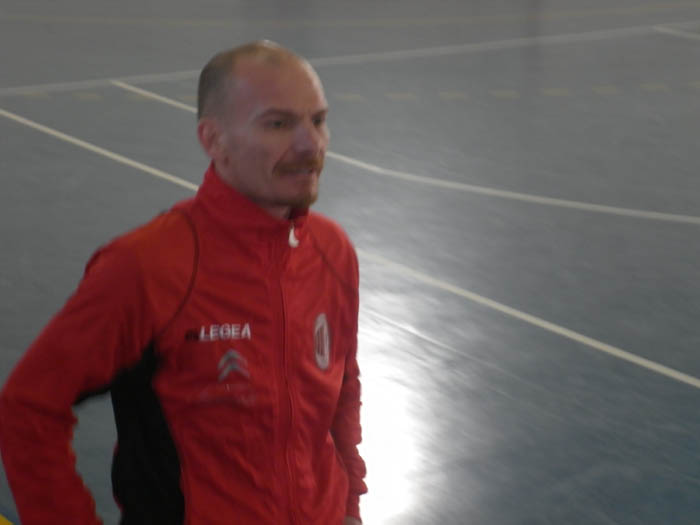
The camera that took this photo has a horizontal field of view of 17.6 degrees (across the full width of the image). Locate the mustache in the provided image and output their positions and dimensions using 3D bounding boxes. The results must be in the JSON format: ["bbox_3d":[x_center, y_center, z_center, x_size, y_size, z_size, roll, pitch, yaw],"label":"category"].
[{"bbox_3d":[-0.066,-0.133,3.100,0.072,0.023,0.030,-10,17,-34],"label":"mustache"}]

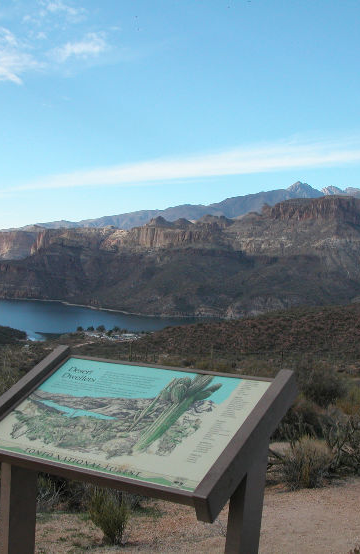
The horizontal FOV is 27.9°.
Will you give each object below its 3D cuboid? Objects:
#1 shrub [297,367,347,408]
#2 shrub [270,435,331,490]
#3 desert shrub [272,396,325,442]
[{"bbox_3d":[2.190,1.722,11.300,0.820,0.660,0.760,1,2,0],"label":"shrub"},{"bbox_3d":[0.843,1.273,4.950,0.410,0.370,0.390,1,2,0],"label":"shrub"},{"bbox_3d":[1.060,1.288,6.600,0.500,0.420,0.460,1,2,0],"label":"desert shrub"}]

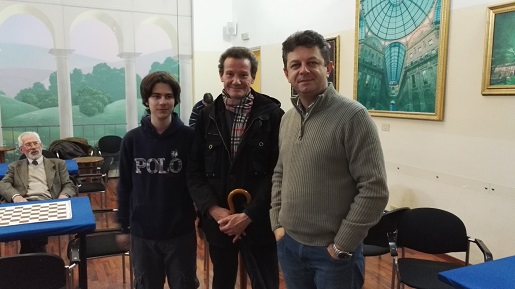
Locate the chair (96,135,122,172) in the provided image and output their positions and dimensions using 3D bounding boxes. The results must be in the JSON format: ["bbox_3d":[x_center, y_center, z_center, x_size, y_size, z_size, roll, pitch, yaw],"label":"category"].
[{"bbox_3d":[-2.480,0.305,6.320,0.580,0.840,0.560,-4,8,-27],"label":"chair"}]

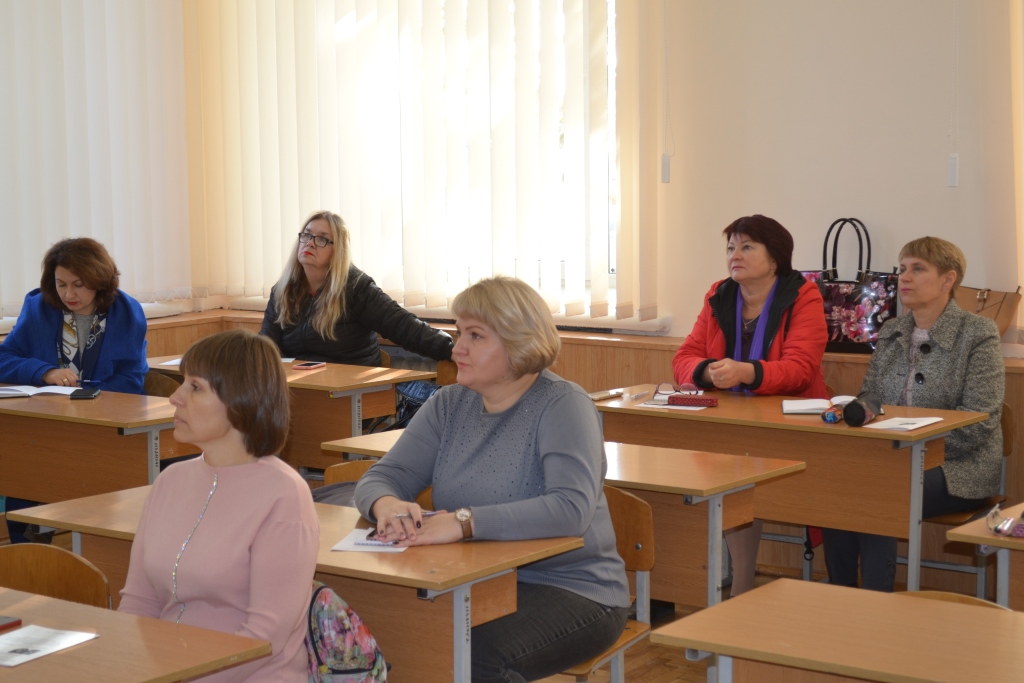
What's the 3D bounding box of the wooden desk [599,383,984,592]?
[{"bbox_3d":[0.736,0.572,5.064,1.200,0.760,0.500,4,7,38],"label":"wooden desk"}]

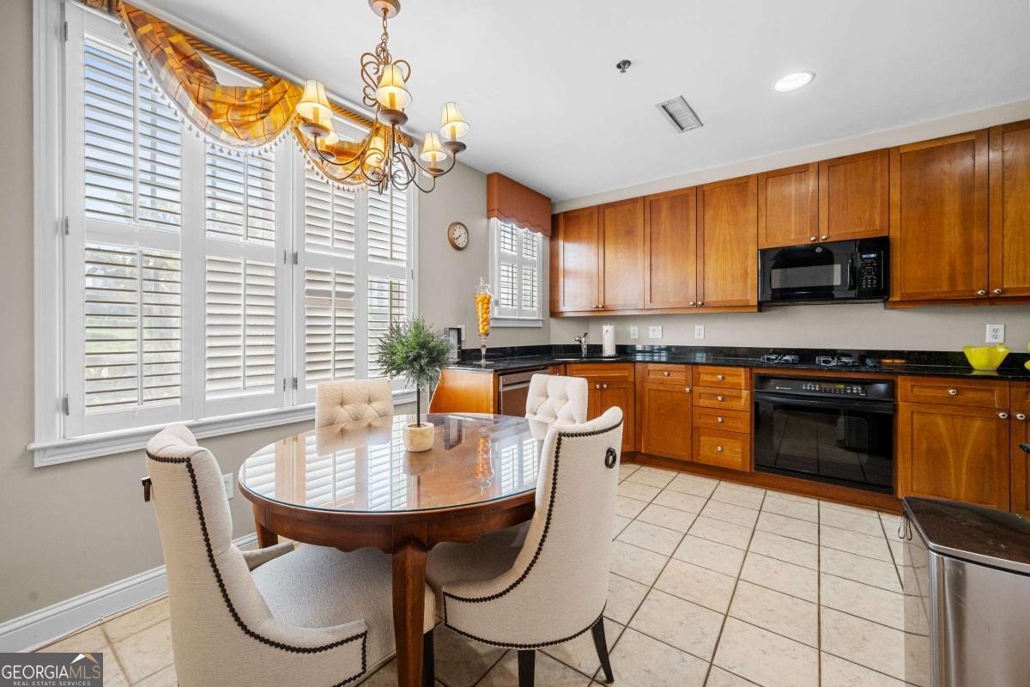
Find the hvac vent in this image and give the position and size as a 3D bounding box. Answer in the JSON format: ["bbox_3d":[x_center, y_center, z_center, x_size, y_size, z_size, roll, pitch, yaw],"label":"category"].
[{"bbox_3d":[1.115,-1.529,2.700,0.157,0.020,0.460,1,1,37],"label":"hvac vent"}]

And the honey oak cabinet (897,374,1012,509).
[{"bbox_3d":[2.743,0.584,2.590,0.456,0.767,0.580,1,1,37],"label":"honey oak cabinet"}]

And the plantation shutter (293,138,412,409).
[{"bbox_3d":[-0.959,-0.489,2.524,0.060,1.648,0.815,1,1,37],"label":"plantation shutter"}]

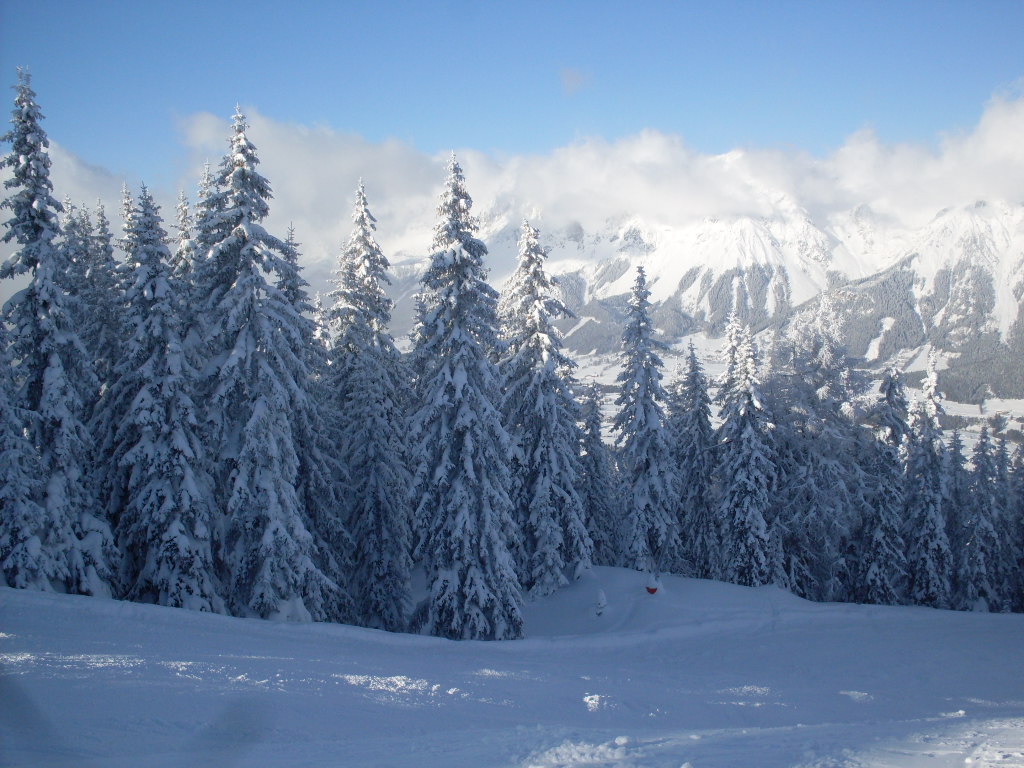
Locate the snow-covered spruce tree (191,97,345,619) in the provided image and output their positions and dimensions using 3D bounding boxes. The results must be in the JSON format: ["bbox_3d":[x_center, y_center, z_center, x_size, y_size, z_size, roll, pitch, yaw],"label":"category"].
[{"bbox_3d":[-6.715,-0.491,31.000,4.000,13.940,4.000,-2,6,0],"label":"snow-covered spruce tree"}]

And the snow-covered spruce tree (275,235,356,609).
[{"bbox_3d":[-6.797,1.254,37.000,3.460,13.020,3.460,-2,6,0],"label":"snow-covered spruce tree"}]

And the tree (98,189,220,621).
[{"bbox_3d":[-9.978,0.494,32.000,3.420,12.080,3.420,-2,6,0],"label":"tree"}]

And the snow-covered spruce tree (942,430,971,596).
[{"bbox_3d":[22.094,6.570,56.000,2.090,8.590,2.090,-2,6,0],"label":"snow-covered spruce tree"}]

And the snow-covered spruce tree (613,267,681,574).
[{"bbox_3d":[5.265,1.402,44.000,2.740,11.940,2.740,-2,6,0],"label":"snow-covered spruce tree"}]

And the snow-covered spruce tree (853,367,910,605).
[{"bbox_3d":[15.121,4.241,46.000,2.460,9.960,2.460,-2,6,0],"label":"snow-covered spruce tree"}]

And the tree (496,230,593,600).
[{"bbox_3d":[1.132,0.799,38.000,3.180,12.530,3.180,-2,6,0],"label":"tree"}]

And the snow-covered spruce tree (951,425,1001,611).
[{"bbox_3d":[19.792,5.750,48.000,2.220,8.120,2.220,-2,6,0],"label":"snow-covered spruce tree"}]

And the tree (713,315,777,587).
[{"bbox_3d":[8.894,2.502,43.000,2.520,10.310,2.520,-2,6,0],"label":"tree"}]

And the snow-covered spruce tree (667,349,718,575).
[{"bbox_3d":[7.665,3.426,48.000,2.310,10.420,2.310,-2,6,0],"label":"snow-covered spruce tree"}]

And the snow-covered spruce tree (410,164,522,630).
[{"bbox_3d":[-1.303,0.398,31.500,3.190,13.340,3.190,-2,6,0],"label":"snow-covered spruce tree"}]

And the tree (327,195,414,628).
[{"bbox_3d":[-4.340,0.689,34.000,2.720,13.390,2.720,-2,6,0],"label":"tree"}]

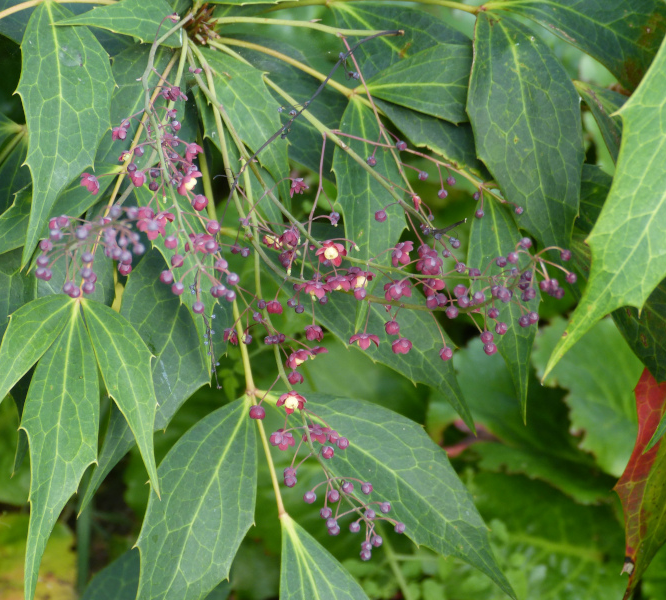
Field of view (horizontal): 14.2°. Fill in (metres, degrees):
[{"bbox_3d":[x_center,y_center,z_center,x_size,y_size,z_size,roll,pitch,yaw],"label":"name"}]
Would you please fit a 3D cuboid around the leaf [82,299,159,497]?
[{"bbox_3d":[-0.072,0.034,0.980,0.020,0.079,0.016,-21,-7,-9],"label":"leaf"}]

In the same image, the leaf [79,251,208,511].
[{"bbox_3d":[-0.074,0.033,1.050,0.044,0.112,0.022,24,0,2],"label":"leaf"}]

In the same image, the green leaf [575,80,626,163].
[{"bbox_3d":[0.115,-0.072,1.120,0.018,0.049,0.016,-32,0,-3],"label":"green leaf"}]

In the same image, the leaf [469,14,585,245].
[{"bbox_3d":[0.080,-0.065,1.060,0.047,0.109,0.020,-19,-8,3],"label":"leaf"}]

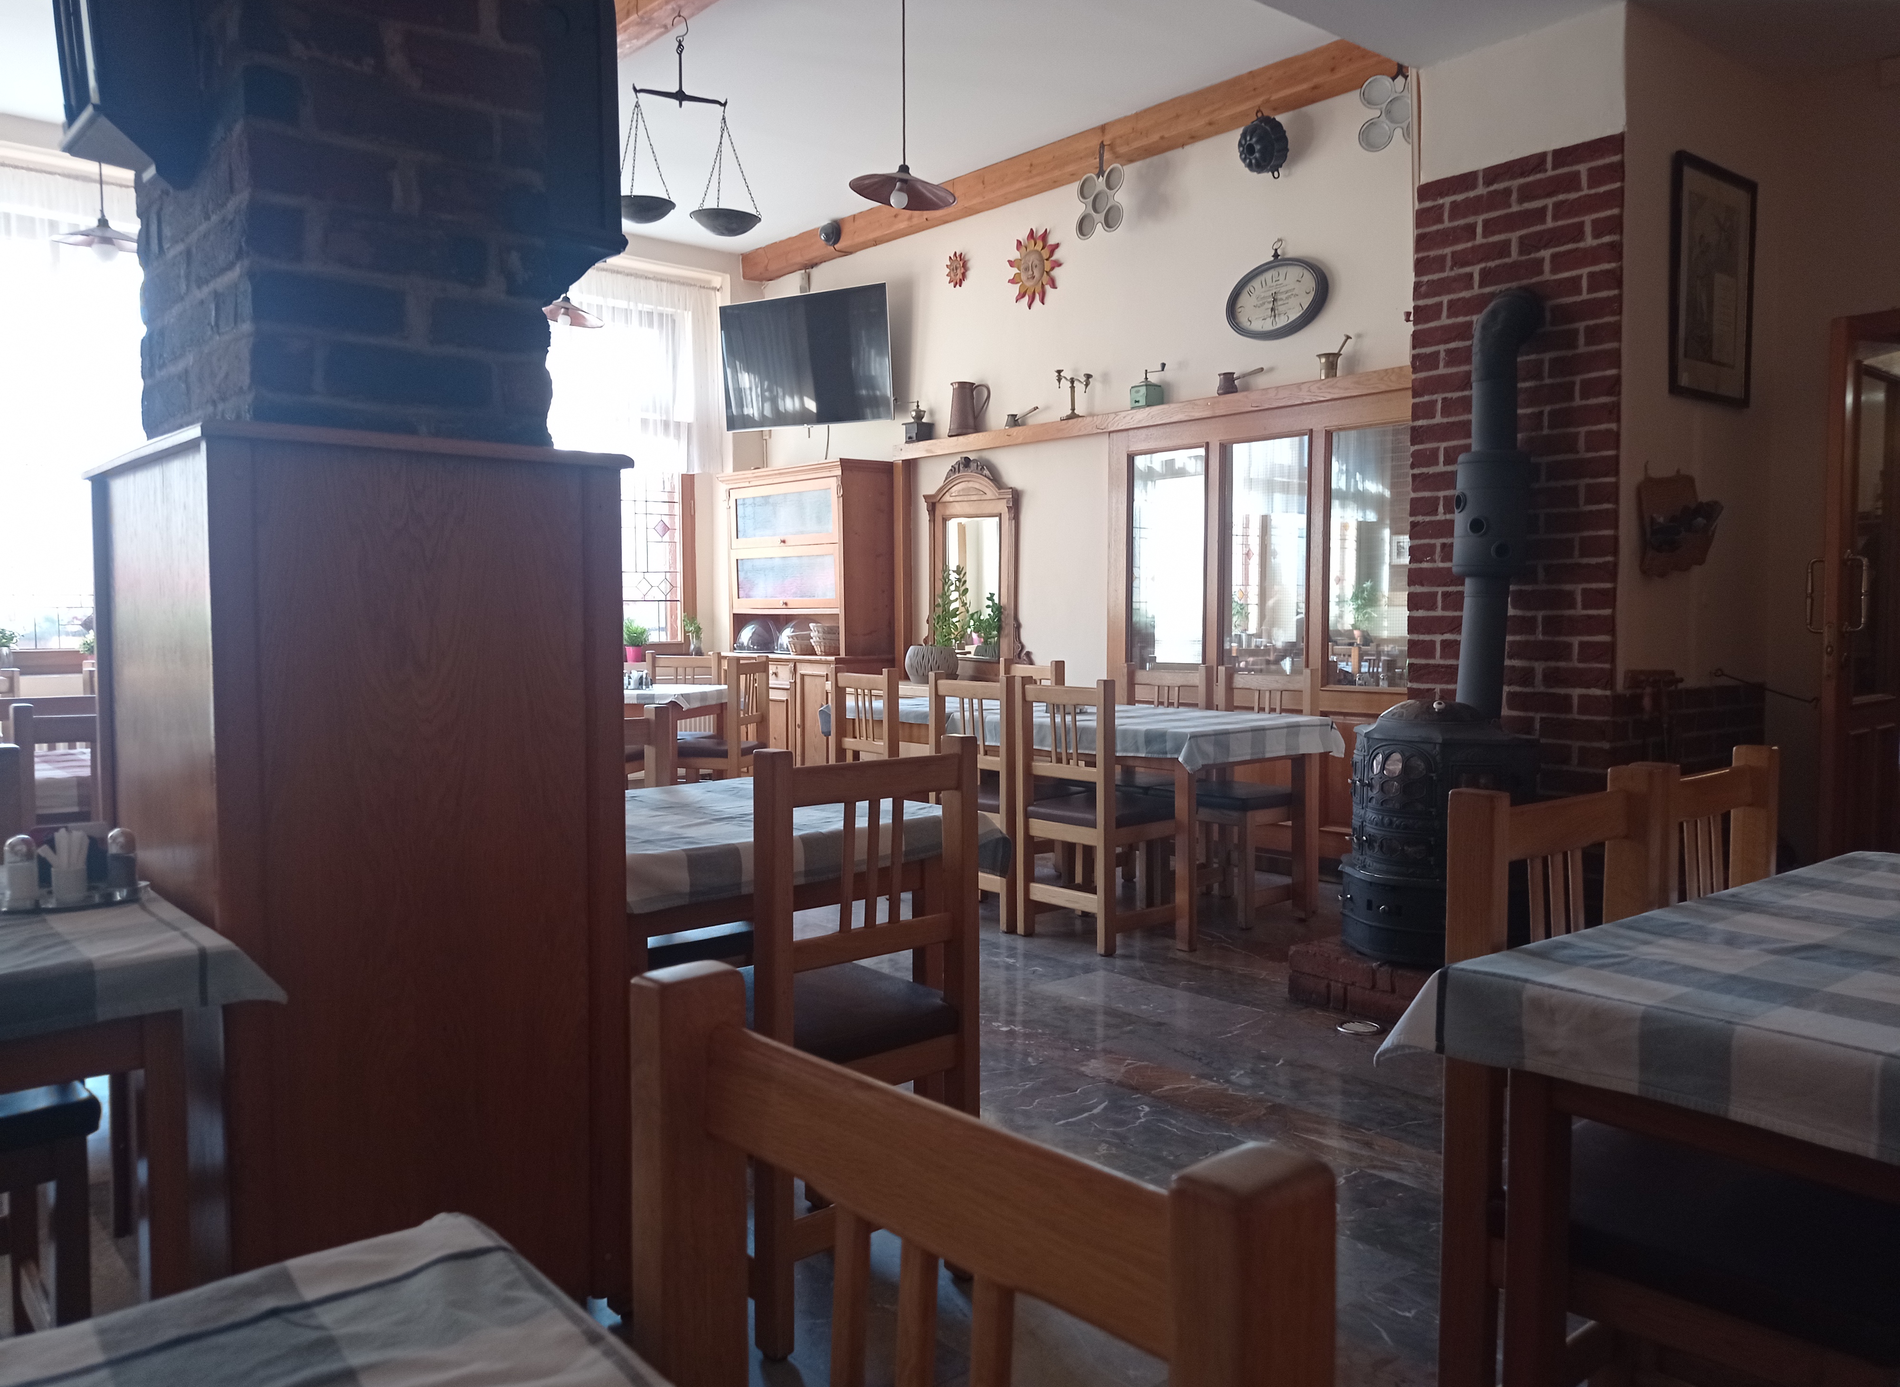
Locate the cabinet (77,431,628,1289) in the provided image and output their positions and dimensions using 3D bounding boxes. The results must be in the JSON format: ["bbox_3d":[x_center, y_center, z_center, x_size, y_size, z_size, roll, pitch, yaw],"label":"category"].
[{"bbox_3d":[-1.034,0.311,2.667,0.670,1.420,0.850,-2,3,-39],"label":"cabinet"}]

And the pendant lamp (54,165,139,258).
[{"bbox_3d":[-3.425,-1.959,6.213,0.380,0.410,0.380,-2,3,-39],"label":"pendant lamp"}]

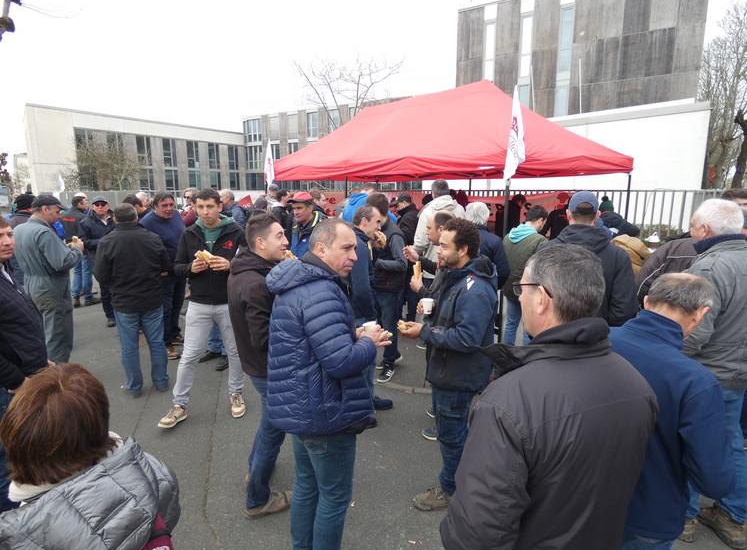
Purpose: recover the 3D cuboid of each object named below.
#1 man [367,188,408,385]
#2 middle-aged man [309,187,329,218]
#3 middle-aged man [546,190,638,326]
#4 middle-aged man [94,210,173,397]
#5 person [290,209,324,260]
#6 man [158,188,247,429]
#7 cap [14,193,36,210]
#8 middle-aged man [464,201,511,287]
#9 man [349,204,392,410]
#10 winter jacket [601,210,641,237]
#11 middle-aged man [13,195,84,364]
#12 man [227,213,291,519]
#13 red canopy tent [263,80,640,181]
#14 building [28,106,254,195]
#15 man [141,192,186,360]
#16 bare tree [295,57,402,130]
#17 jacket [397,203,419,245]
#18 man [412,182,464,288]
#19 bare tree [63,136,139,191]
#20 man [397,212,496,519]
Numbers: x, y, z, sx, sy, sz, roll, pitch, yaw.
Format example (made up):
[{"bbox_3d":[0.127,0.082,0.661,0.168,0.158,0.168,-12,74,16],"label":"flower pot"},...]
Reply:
[{"bbox_3d":[0.143,0.141,4.123,0.520,1.790,0.450,9,14,39],"label":"man"},{"bbox_3d":[-0.696,-0.113,5.177,0.380,1.800,0.520,4,12,19],"label":"middle-aged man"},{"bbox_3d":[1.571,0.328,3.110,0.560,1.810,0.400,5,12,24],"label":"middle-aged man"},{"bbox_3d":[-2.158,0.212,3.912,0.590,1.730,0.420,-3,11,-15],"label":"middle-aged man"},{"bbox_3d":[-0.646,0.117,4.102,0.550,1.770,0.420,9,14,38],"label":"person"},{"bbox_3d":[-1.309,0.264,3.383,0.600,1.830,0.500,-1,11,-3],"label":"man"},{"bbox_3d":[-3.647,-0.791,4.528,0.190,0.150,0.250,-9,14,-38],"label":"cap"},{"bbox_3d":[1.060,0.165,4.158,0.540,1.730,0.380,4,12,18],"label":"middle-aged man"},{"bbox_3d":[-0.063,0.290,3.423,0.460,1.690,0.500,0,11,1],"label":"man"},{"bbox_3d":[3.382,-0.559,5.909,0.450,0.660,0.520,5,12,23],"label":"winter jacket"},{"bbox_3d":[-3.074,0.131,4.081,0.500,1.780,0.500,-10,15,-40],"label":"middle-aged man"},{"bbox_3d":[-0.621,0.518,2.393,0.480,1.710,0.520,-5,12,-25],"label":"man"},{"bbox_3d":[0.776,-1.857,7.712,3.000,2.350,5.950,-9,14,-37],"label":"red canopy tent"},{"bbox_3d":[-24.574,-11.165,44.634,9.000,8.300,21.400,6,13,30],"label":"building"},{"bbox_3d":[-2.269,0.020,4.641,0.530,1.770,0.380,-8,14,-35],"label":"man"},{"bbox_3d":[-0.910,-4.893,16.367,4.500,7.000,4.200,0,11,0],"label":"bare tree"},{"bbox_3d":[0.434,-0.480,5.510,0.360,0.780,0.550,0,11,0],"label":"jacket"},{"bbox_3d":[0.681,-0.003,4.385,0.580,1.880,0.380,-2,11,-7],"label":"man"},{"bbox_3d":[-13.916,-4.764,21.995,3.700,4.600,3.400,6,13,29],"label":"bare tree"},{"bbox_3d":[0.421,0.516,2.454,0.550,1.690,0.550,-2,11,-12],"label":"man"}]

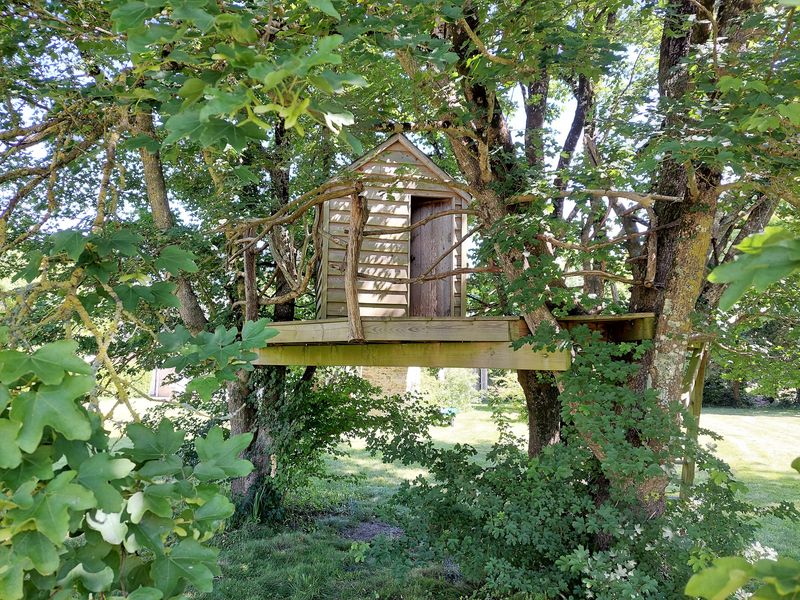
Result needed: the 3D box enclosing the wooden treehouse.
[{"bbox_3d":[0.130,-0.430,5.050,3.200,2.070,2.600,1,-5,-7],"label":"wooden treehouse"}]

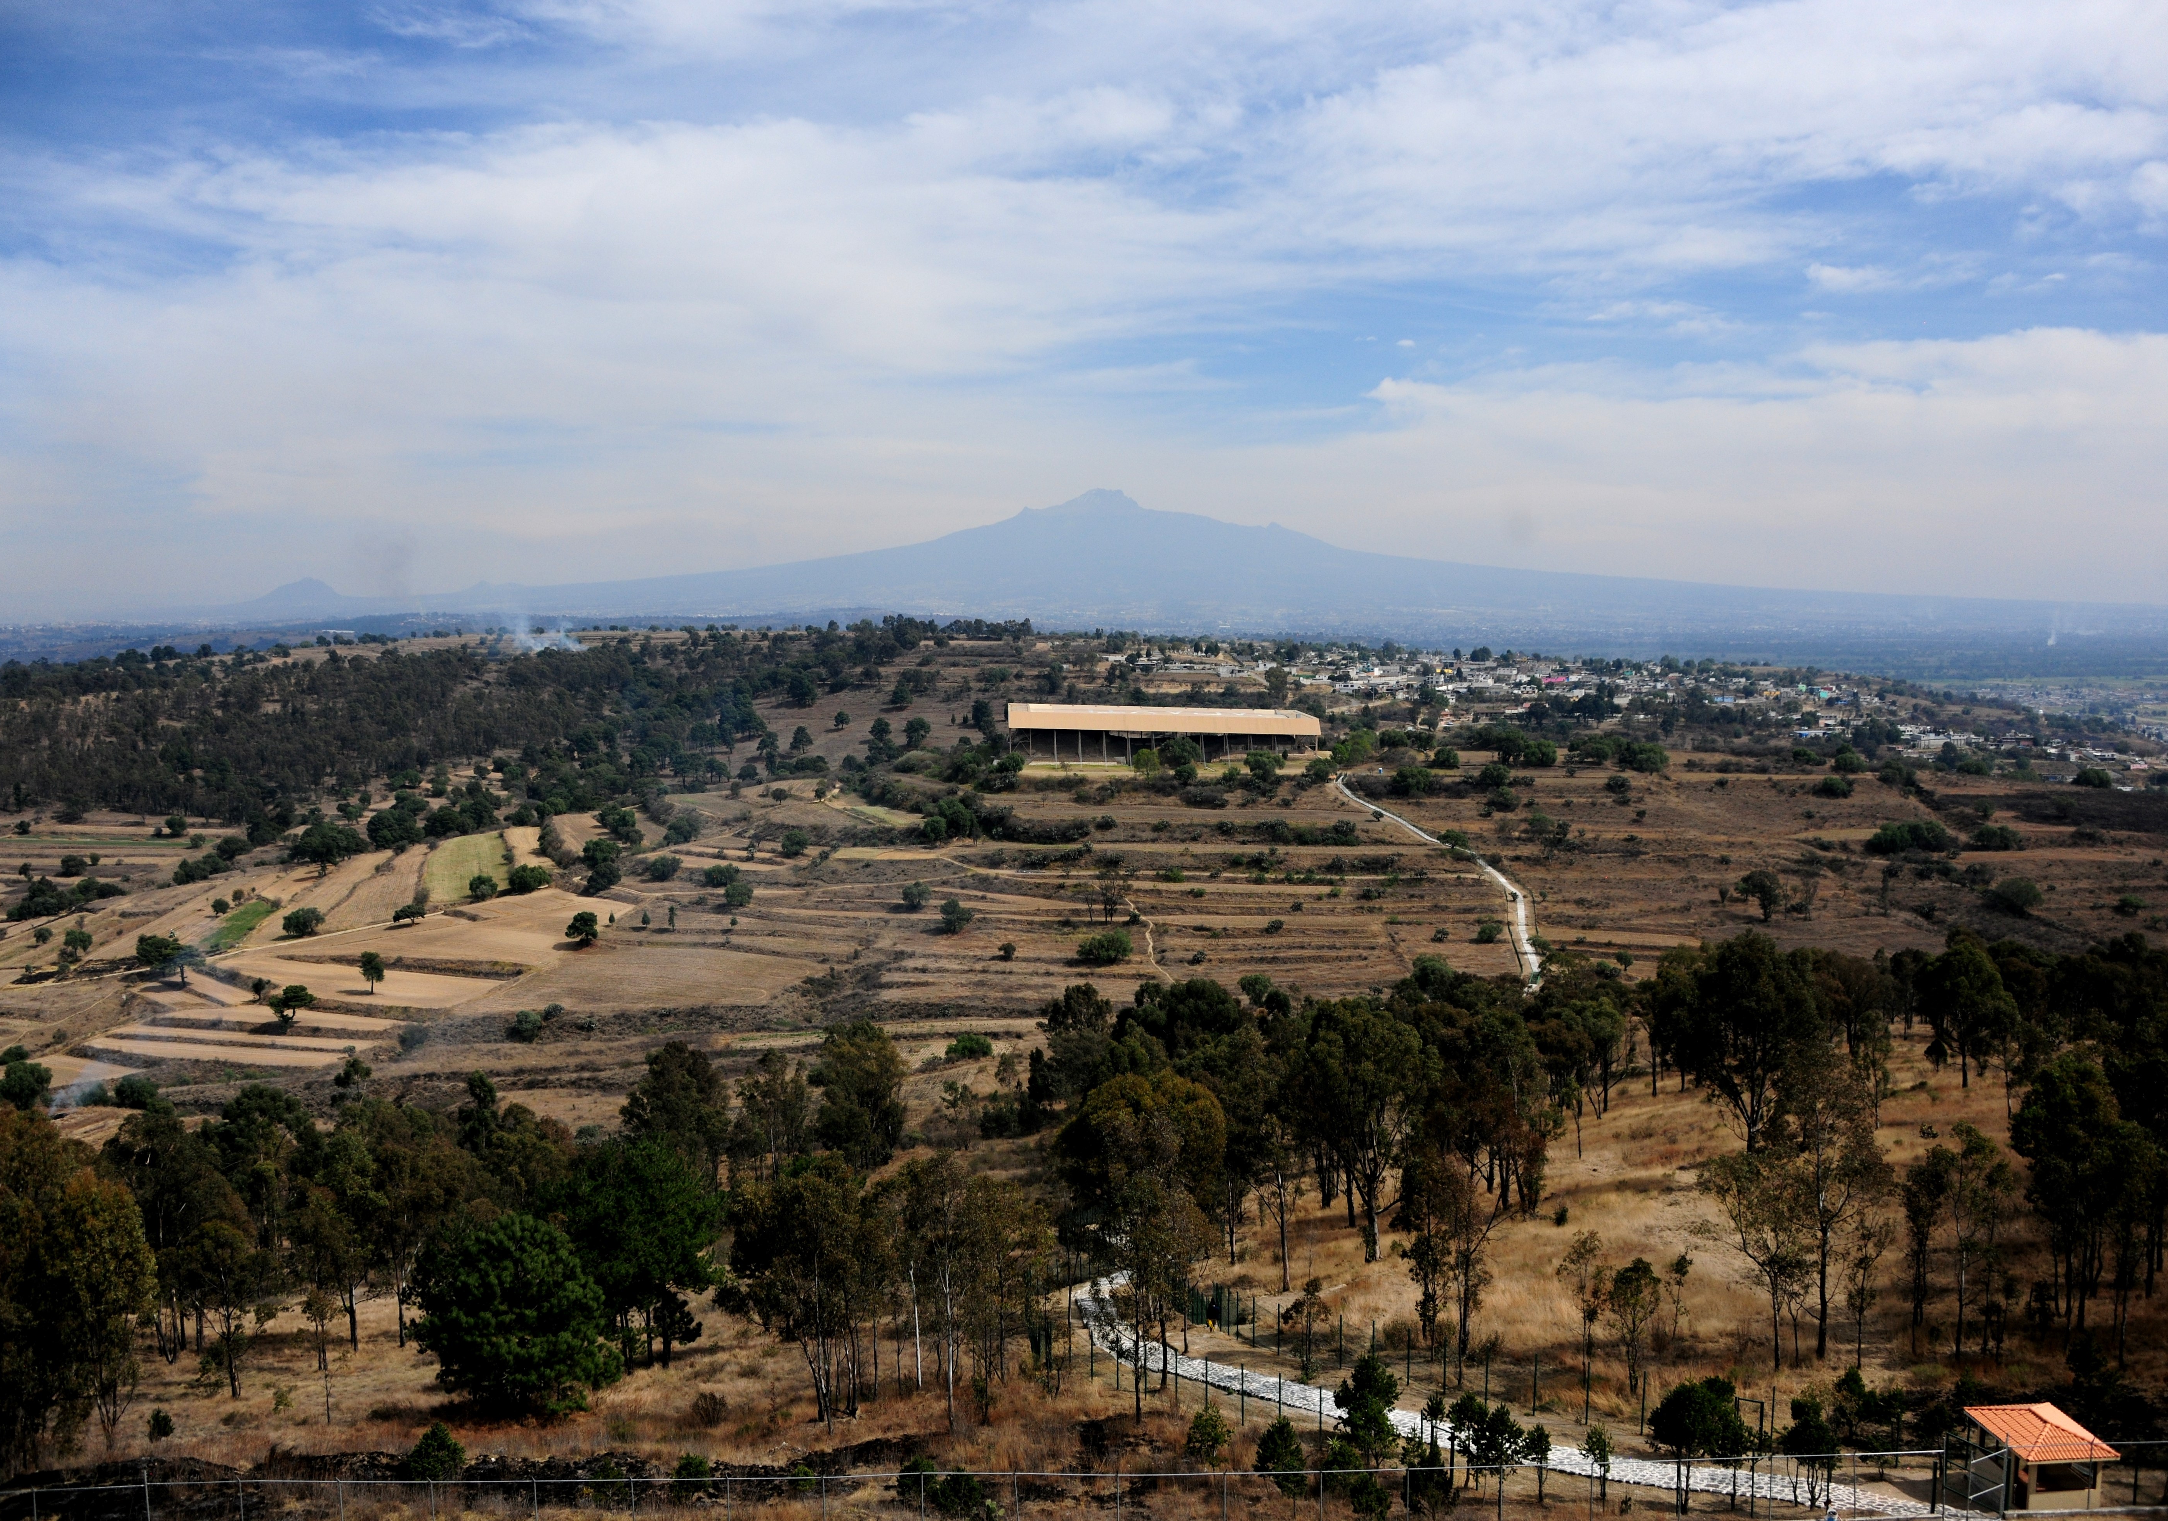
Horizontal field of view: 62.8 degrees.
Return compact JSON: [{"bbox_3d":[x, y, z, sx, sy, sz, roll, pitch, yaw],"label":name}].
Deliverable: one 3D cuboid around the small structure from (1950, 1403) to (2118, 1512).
[{"bbox_3d":[34.666,25.240,64.460,3.362,2.997,4.094,0,5,-4],"label":"small structure"}]

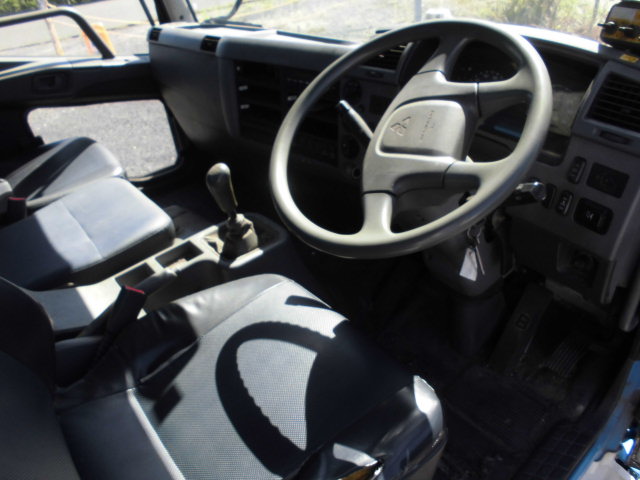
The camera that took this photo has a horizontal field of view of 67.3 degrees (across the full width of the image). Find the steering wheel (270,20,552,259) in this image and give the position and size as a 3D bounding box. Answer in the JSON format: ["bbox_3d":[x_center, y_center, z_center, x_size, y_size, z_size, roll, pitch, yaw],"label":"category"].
[{"bbox_3d":[0.122,-0.152,0.732,0.426,0.100,0.426,-51,49,-5],"label":"steering wheel"}]

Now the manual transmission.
[{"bbox_3d":[-0.188,-0.068,1.008,0.085,0.215,0.085,-30,39,-27],"label":"manual transmission"}]

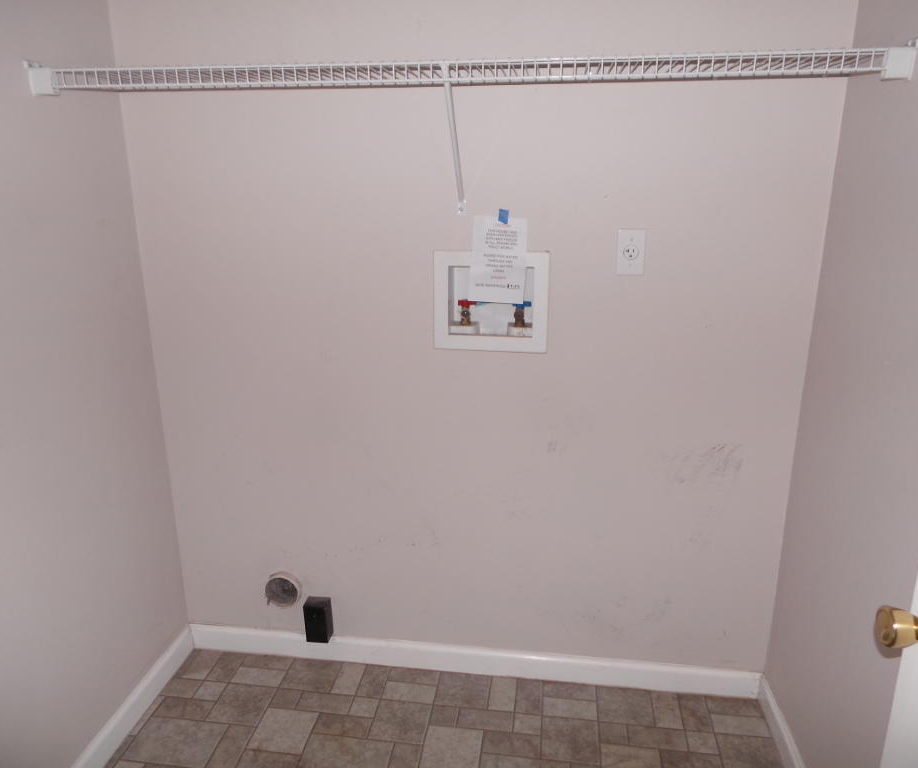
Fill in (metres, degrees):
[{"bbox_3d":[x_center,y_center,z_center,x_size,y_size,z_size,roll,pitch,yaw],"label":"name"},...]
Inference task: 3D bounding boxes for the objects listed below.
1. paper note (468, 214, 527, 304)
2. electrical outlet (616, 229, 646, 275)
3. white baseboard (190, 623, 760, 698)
[{"bbox_3d":[0.102,-0.321,1.762,0.140,0.218,0.006,4,7,7],"label":"paper note"},{"bbox_3d":[0.438,-0.333,1.729,0.070,0.114,0.008,2,16,7],"label":"electrical outlet"},{"bbox_3d":[-0.001,0.860,2.123,1.790,0.087,0.014,2,16,7],"label":"white baseboard"}]

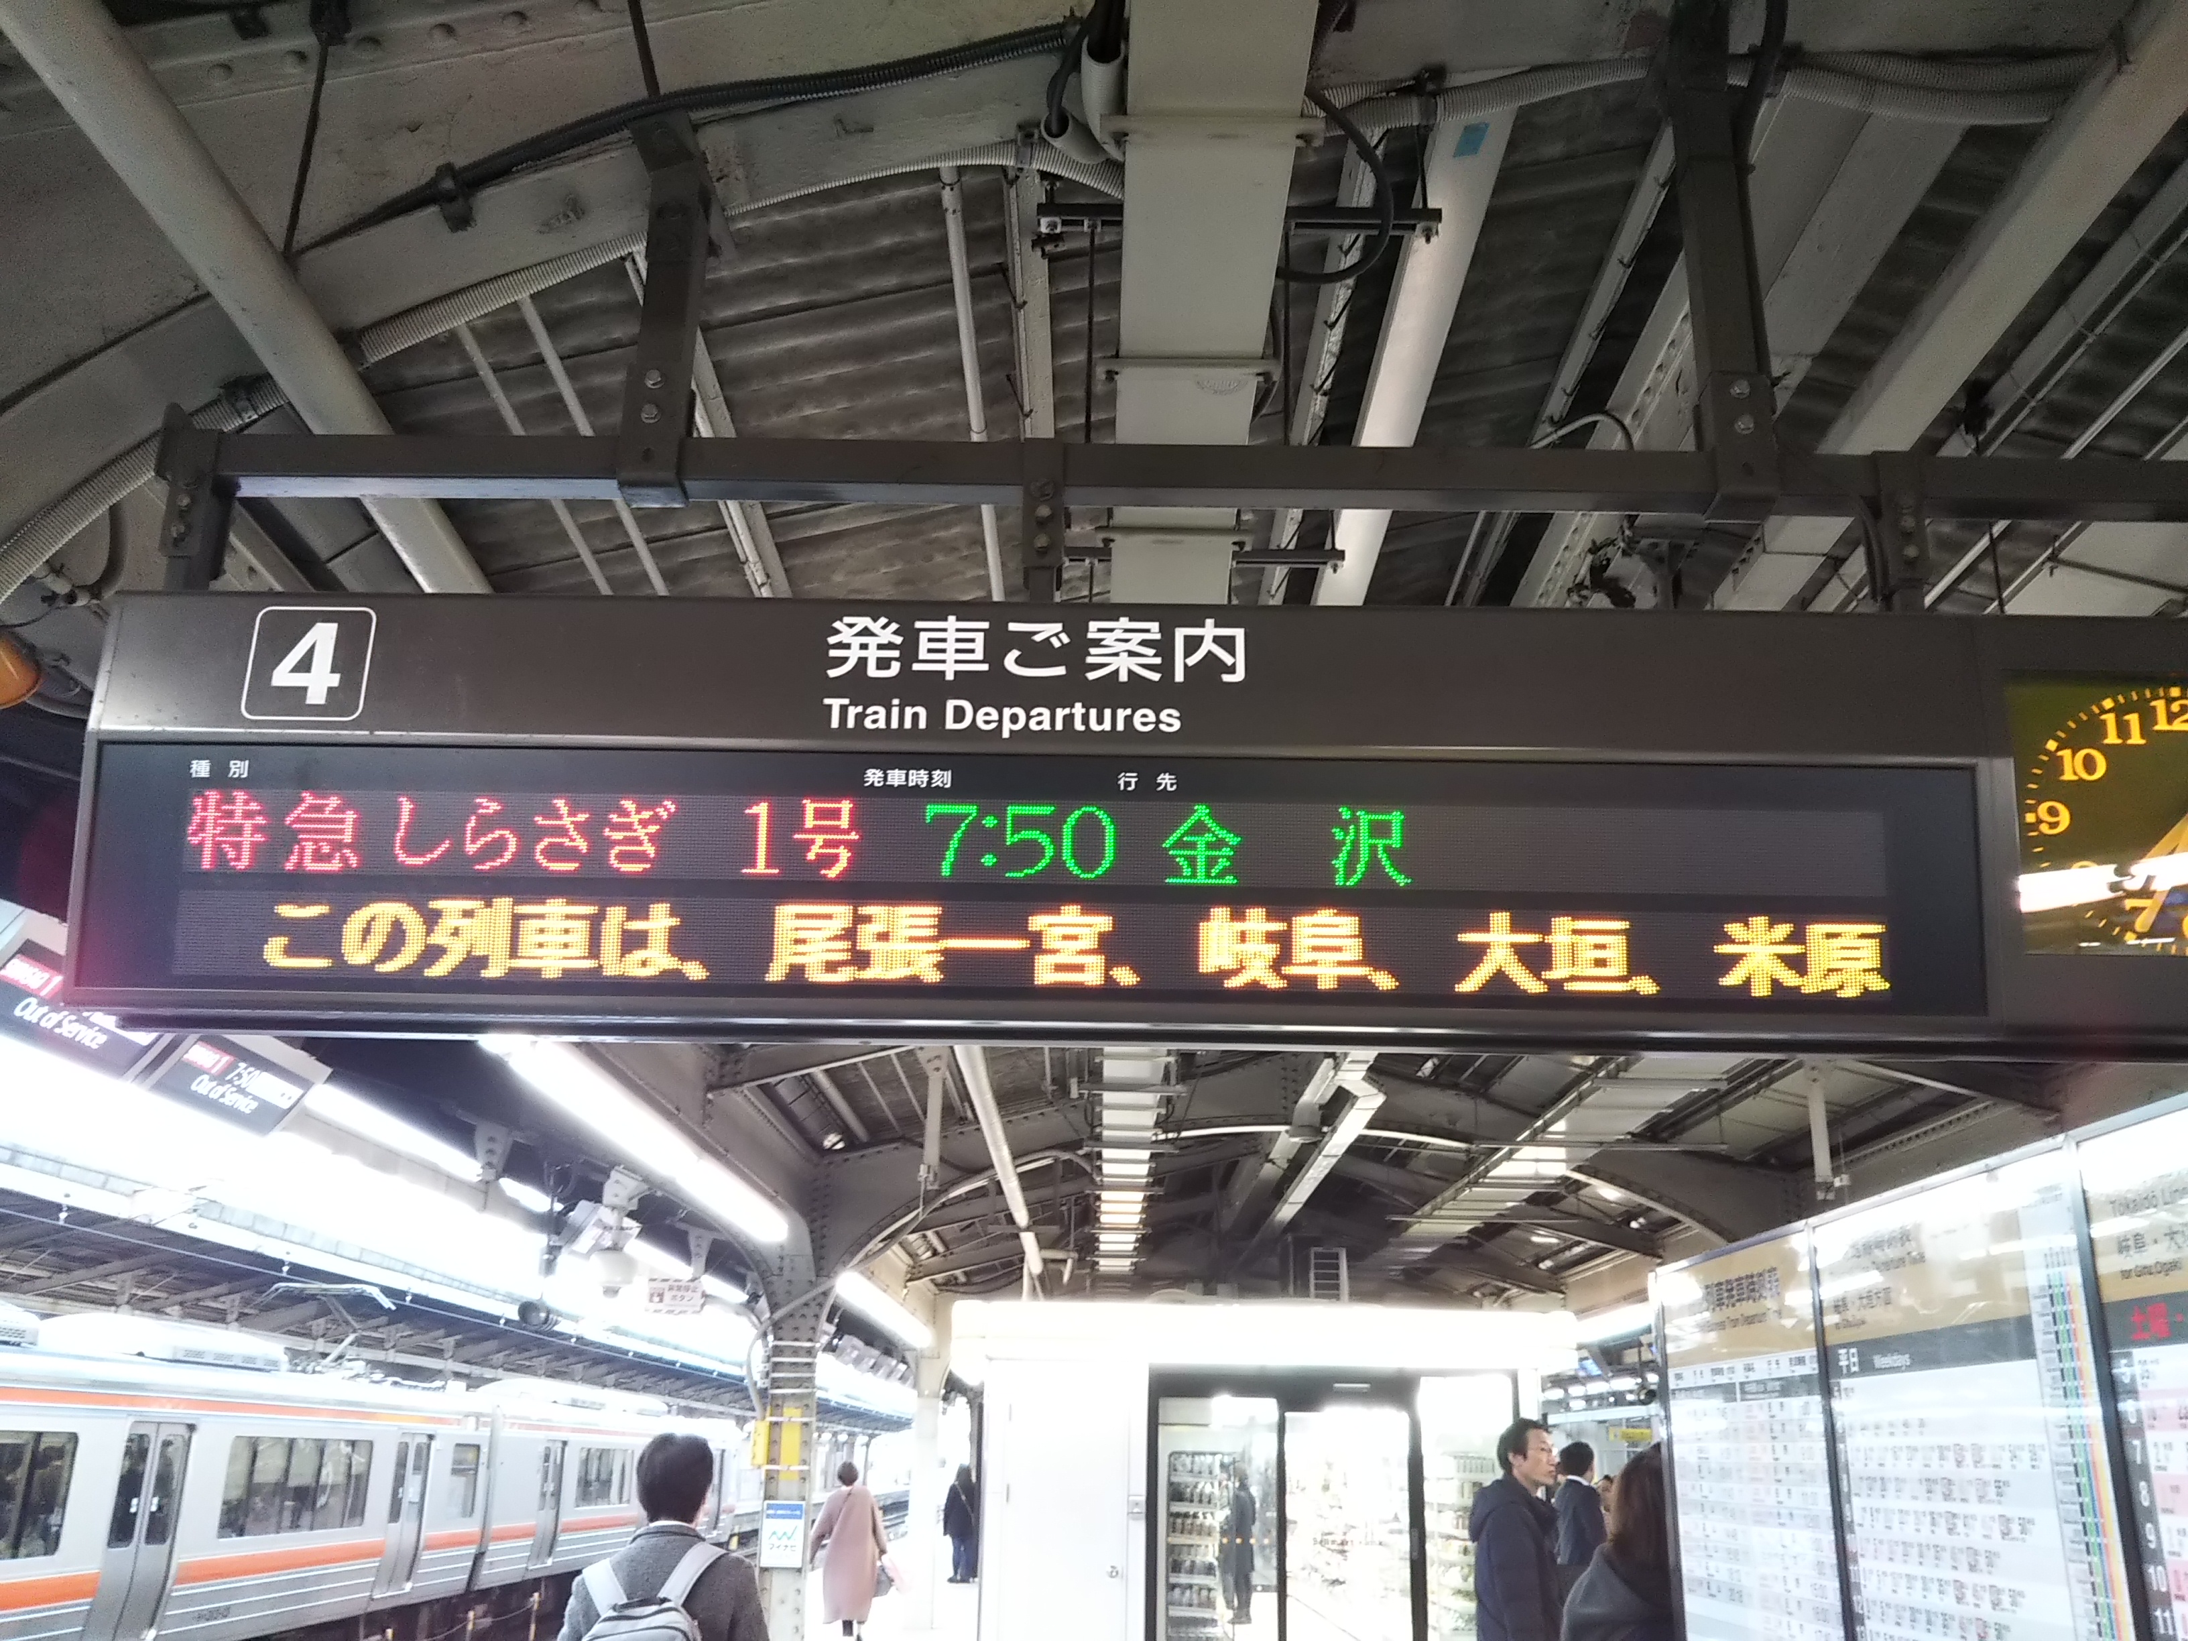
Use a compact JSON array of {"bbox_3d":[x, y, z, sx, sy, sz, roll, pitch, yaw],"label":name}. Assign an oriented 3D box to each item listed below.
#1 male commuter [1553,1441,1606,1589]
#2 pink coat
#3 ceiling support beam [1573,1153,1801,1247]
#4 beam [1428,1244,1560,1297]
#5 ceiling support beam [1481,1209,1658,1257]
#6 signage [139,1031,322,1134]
[{"bbox_3d":[3.121,4.881,12.064,0.500,1.750,0.330,-9,-21,27],"label":"male commuter"},{"bbox_3d":[-2.295,6.848,17.744,0.660,1.220,0.380,1,-19,0],"label":"pink coat"},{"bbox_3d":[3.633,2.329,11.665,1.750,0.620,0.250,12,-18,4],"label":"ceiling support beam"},{"bbox_3d":[3.597,4.110,17.608,1.600,0.220,0.180,13,-18,4],"label":"beam"},{"bbox_3d":[3.611,3.111,14.674,1.600,0.220,0.180,14,-18,5],"label":"ceiling support beam"},{"bbox_3d":[-3.655,1.079,7.986,0.140,0.360,1.200,34,-15,11],"label":"signage"}]

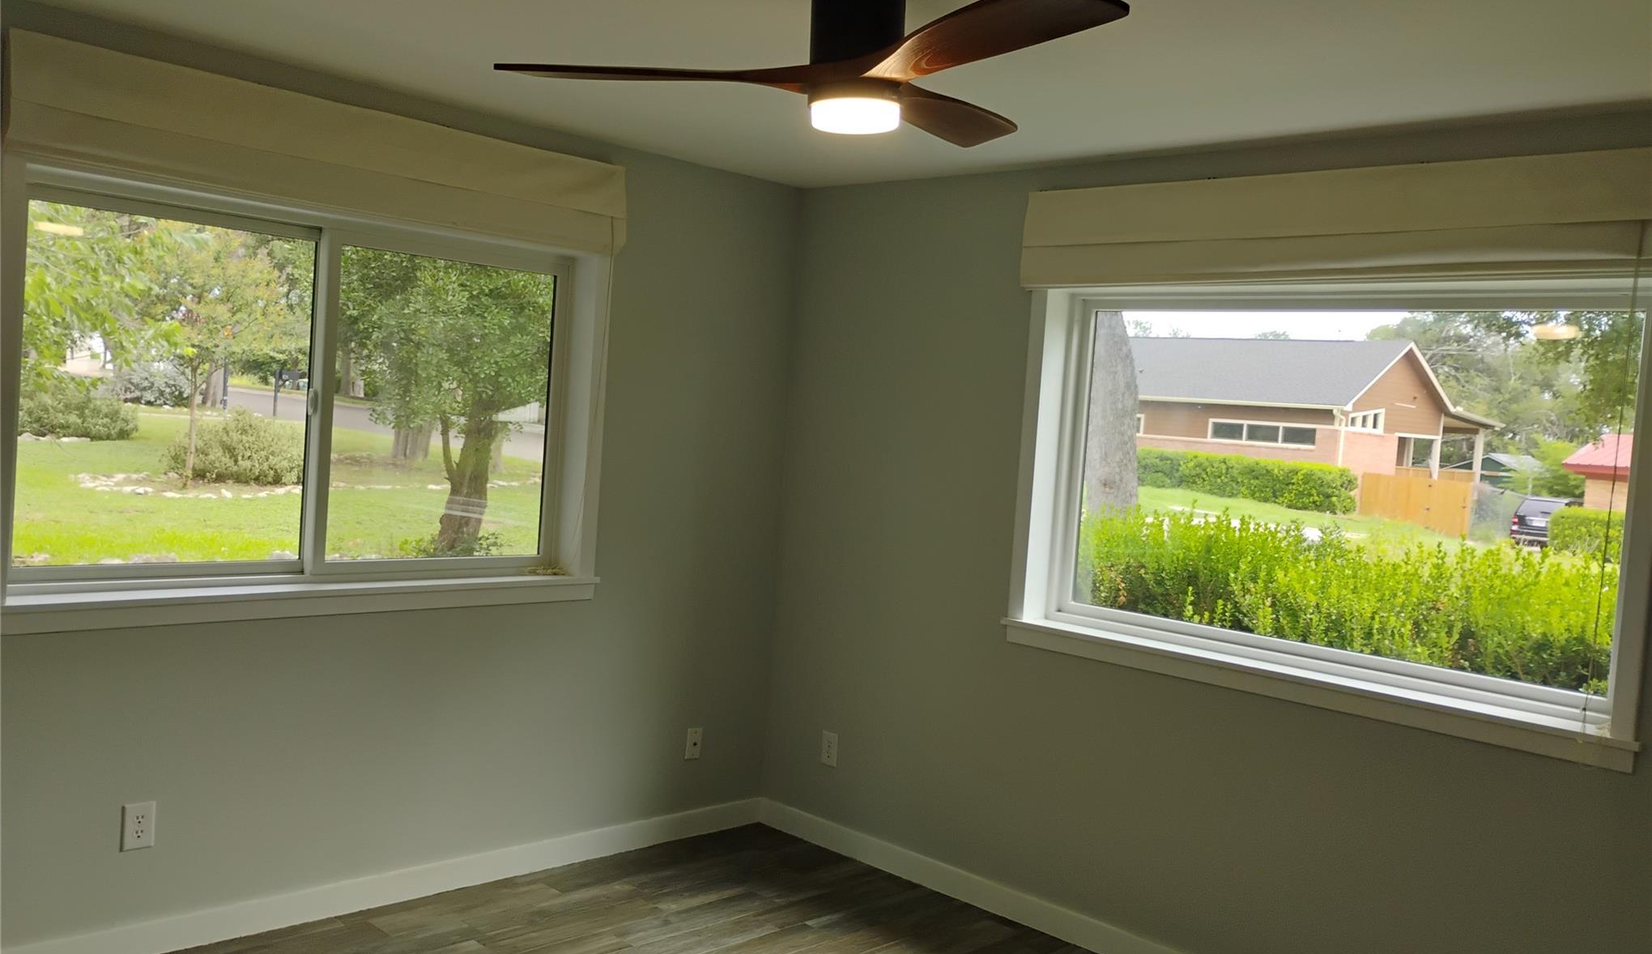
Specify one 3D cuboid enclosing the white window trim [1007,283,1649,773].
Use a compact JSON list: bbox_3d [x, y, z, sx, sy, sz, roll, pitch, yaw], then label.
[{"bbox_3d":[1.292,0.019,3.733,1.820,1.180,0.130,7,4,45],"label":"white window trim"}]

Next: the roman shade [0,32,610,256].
[{"bbox_3d":[-1.315,-0.898,3.807,0.073,0.280,1.793,7,4,45],"label":"roman shade"}]

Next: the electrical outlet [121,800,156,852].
[{"bbox_3d":[-1.821,0.930,3.552,0.010,0.122,0.078,7,4,45],"label":"electrical outlet"}]

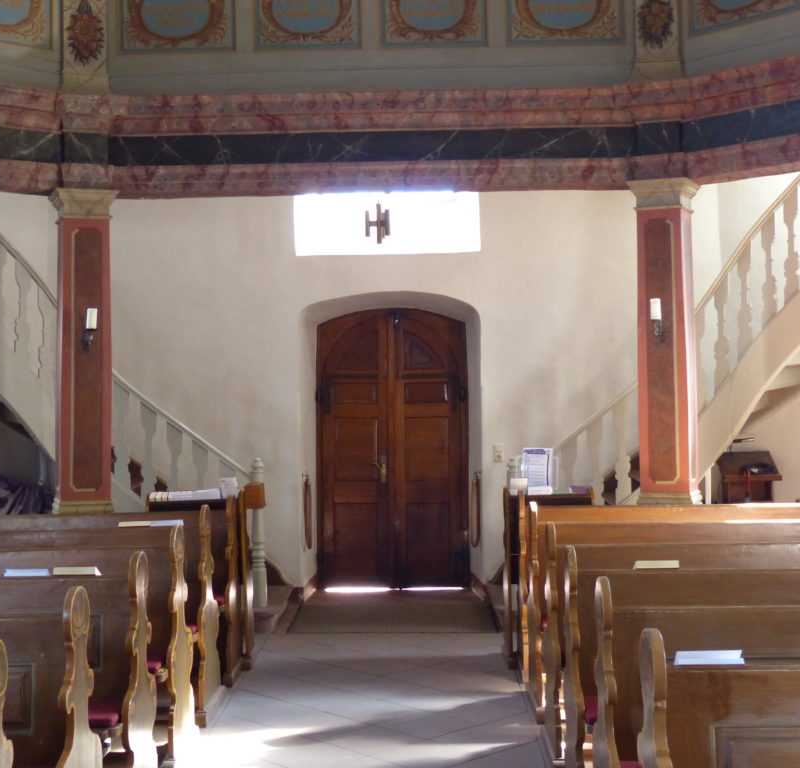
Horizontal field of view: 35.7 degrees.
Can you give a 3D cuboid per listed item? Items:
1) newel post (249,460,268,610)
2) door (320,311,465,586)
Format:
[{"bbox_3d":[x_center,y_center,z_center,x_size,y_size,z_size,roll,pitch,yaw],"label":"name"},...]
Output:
[{"bbox_3d":[-1.044,1.103,9.200,0.135,1.120,0.135,-1,0,1],"label":"newel post"},{"bbox_3d":[-0.061,0.563,10.820,1.330,2.440,0.120,-1,0,1],"label":"door"}]

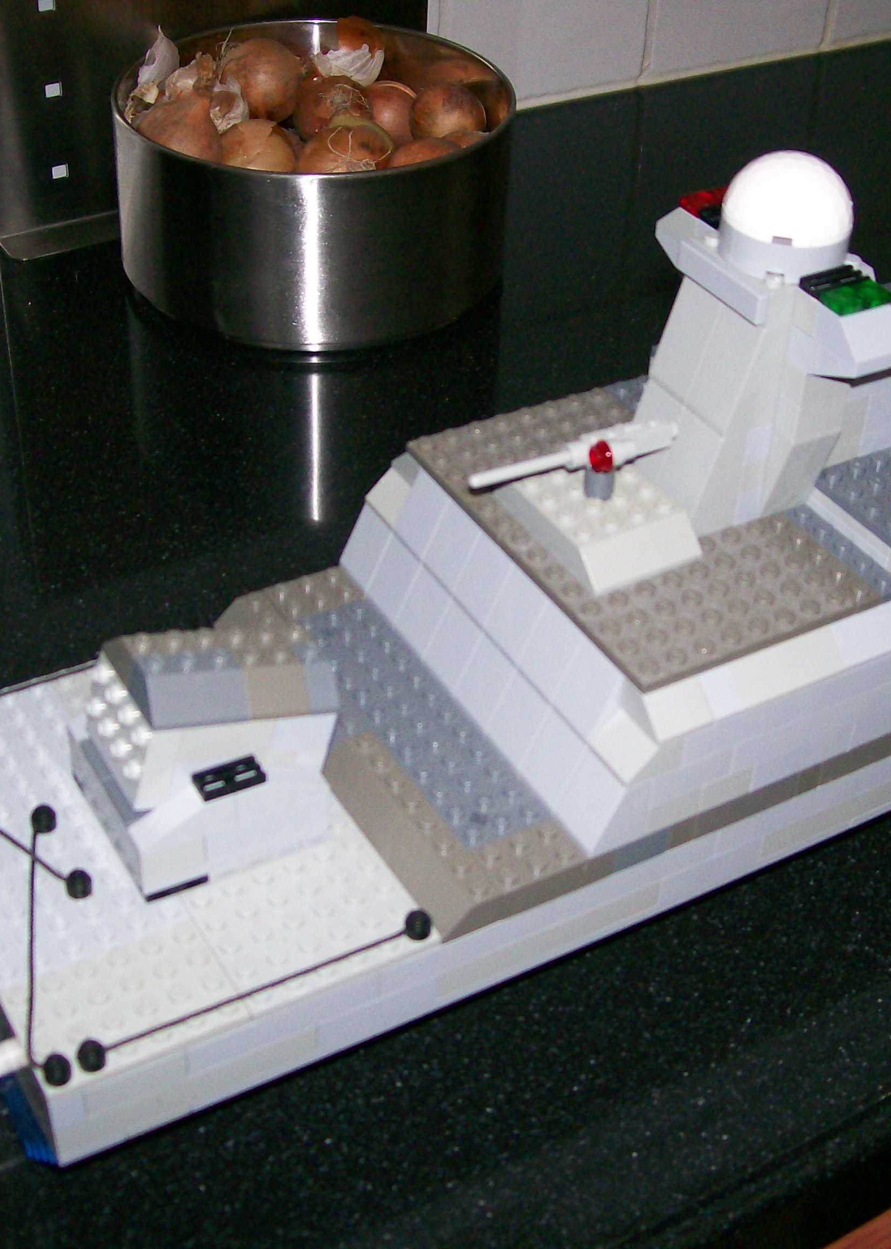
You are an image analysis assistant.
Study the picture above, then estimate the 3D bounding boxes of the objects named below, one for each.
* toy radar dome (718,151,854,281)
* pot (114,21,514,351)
[{"bbox_3d":[0.082,-0.100,0.410,0.032,0.025,0.032,2,40,-1],"label":"toy radar dome"},{"bbox_3d":[-0.051,-0.175,0.687,0.155,0.079,0.155,2,40,-1],"label":"pot"}]

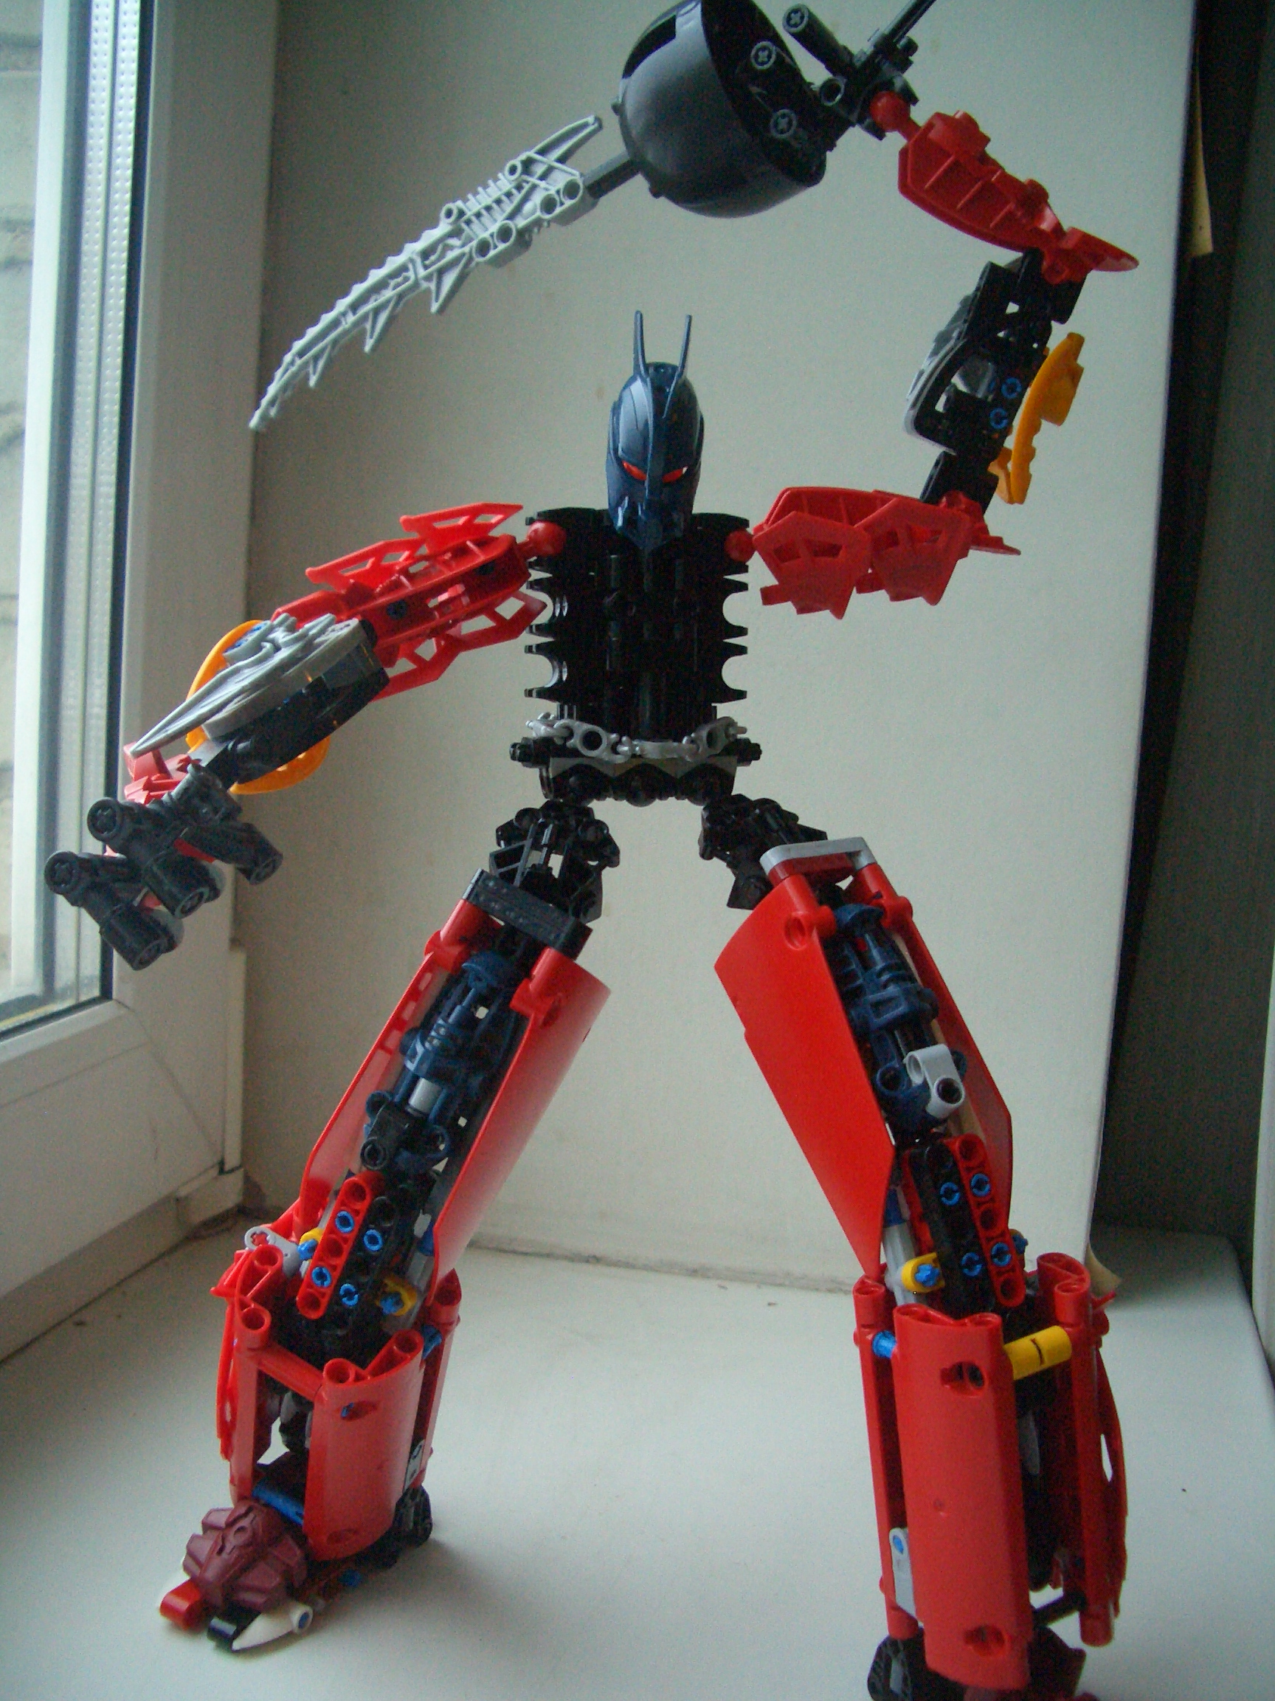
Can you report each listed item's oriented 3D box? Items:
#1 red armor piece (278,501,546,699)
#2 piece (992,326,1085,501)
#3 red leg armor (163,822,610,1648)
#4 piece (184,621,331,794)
[{"bbox_3d":[-0.058,-0.065,0.443,0.078,0.041,0.035,-24,13,-32],"label":"red armor piece"},{"bbox_3d":[0.099,-0.107,0.424,0.015,0.045,0.038,18,0,6],"label":"piece"},{"bbox_3d":[-0.057,0.089,0.437,0.068,0.202,0.100,9,0,38],"label":"red leg armor"},{"bbox_3d":[-0.089,-0.034,0.407,0.042,0.038,0.013,-40,0,-30],"label":"piece"}]

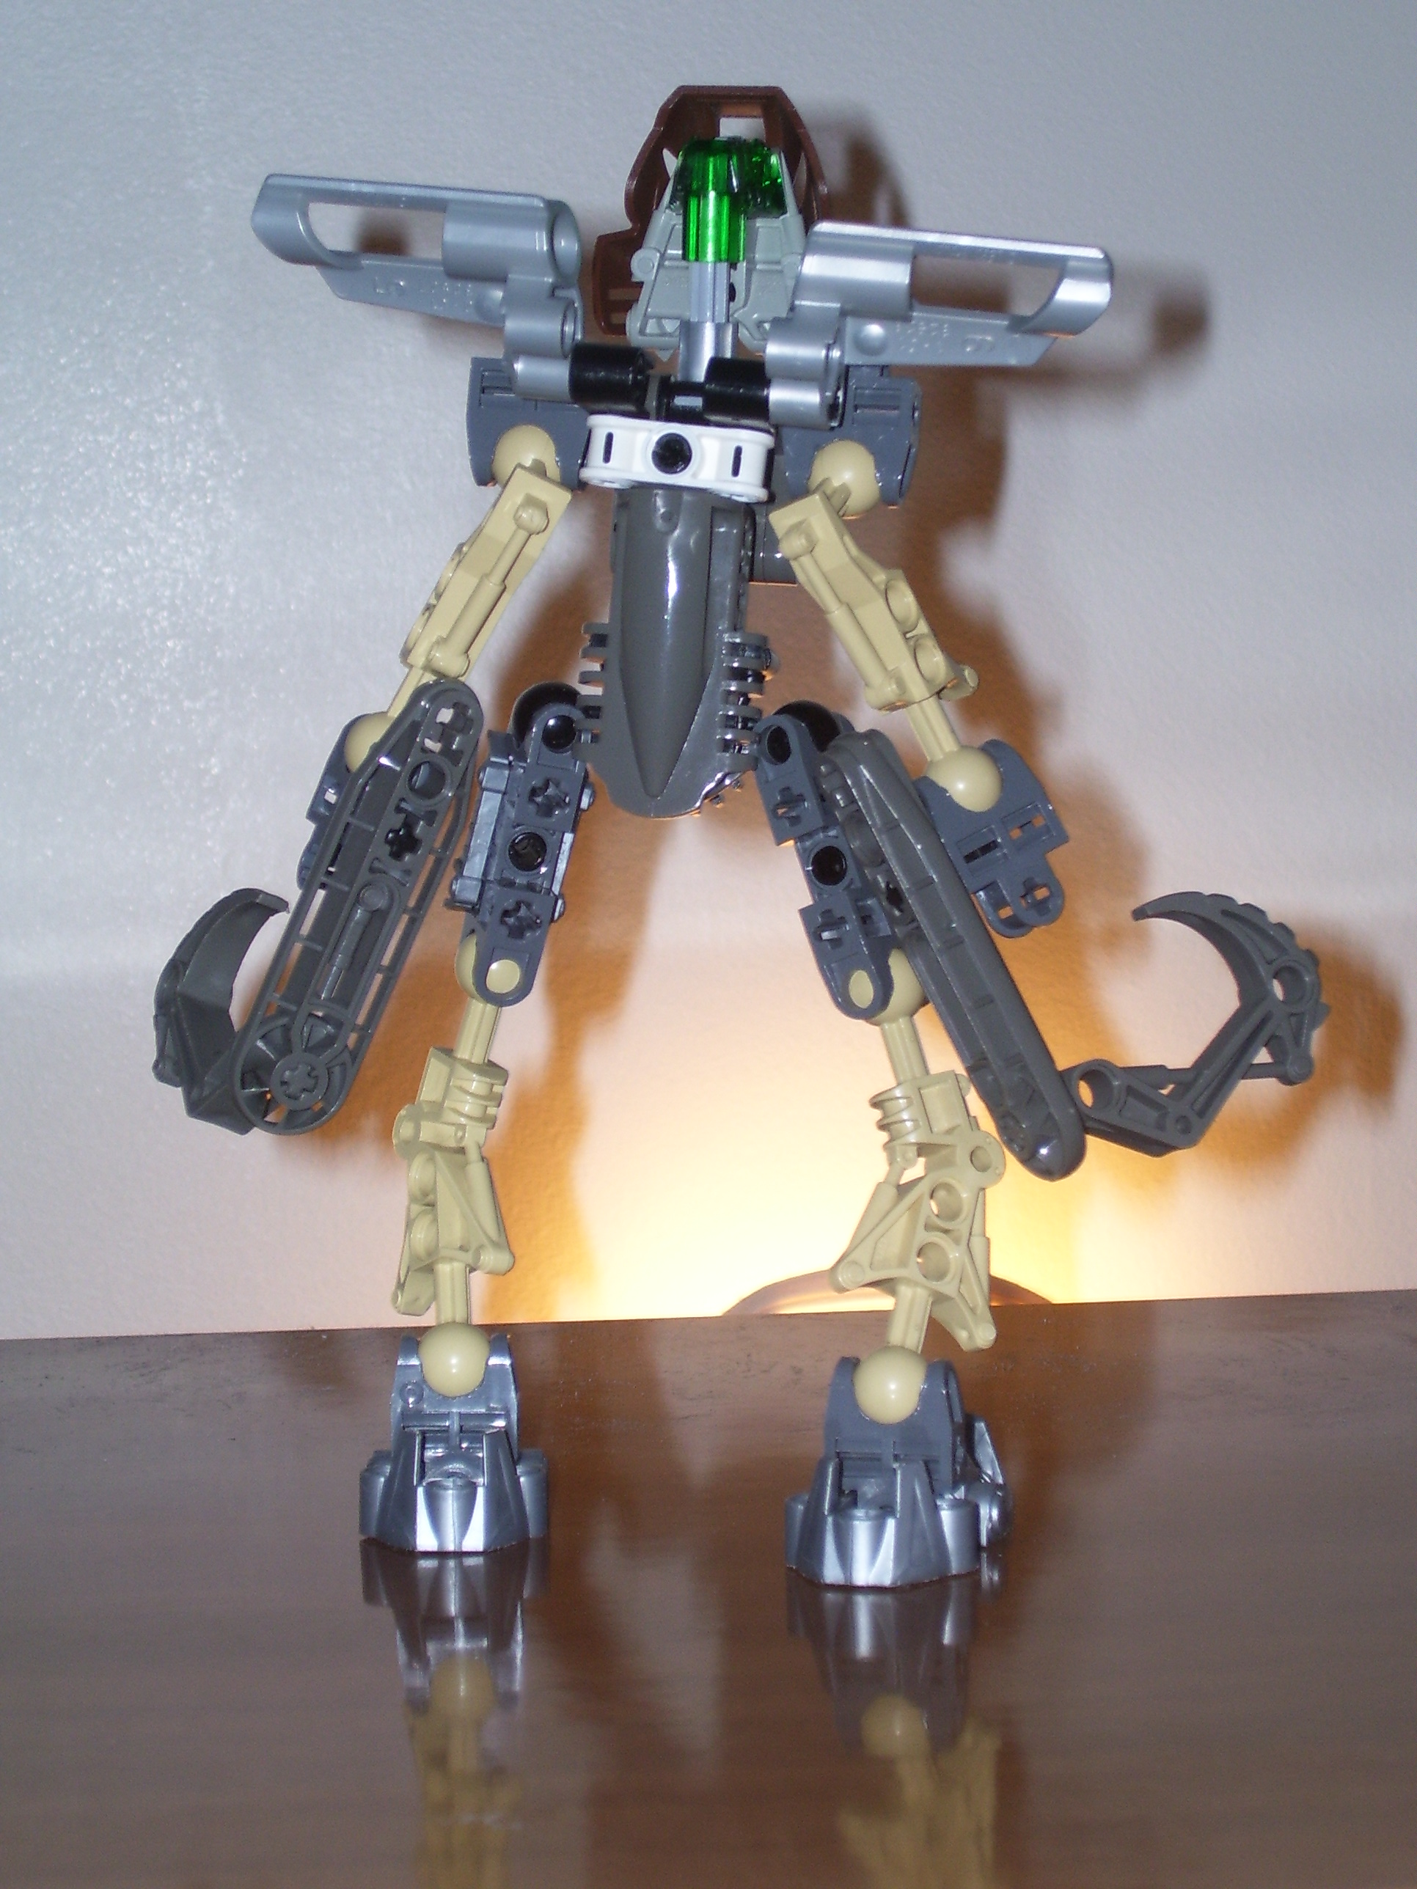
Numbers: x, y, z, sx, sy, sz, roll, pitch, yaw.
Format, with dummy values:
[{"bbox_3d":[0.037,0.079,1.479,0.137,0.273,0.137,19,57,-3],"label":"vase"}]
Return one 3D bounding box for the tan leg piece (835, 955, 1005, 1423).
[{"bbox_3d":[0.025,0.030,0.558,0.023,0.066,0.011,-16,25,-31],"label":"tan leg piece"}]

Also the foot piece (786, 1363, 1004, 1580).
[{"bbox_3d":[0.024,0.065,0.569,0.025,0.025,0.041,0,5,13],"label":"foot piece"}]

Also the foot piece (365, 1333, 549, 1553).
[{"bbox_3d":[-0.033,0.064,0.597,0.025,0.025,0.041,-1,5,-1],"label":"foot piece"}]

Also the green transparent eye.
[{"bbox_3d":[0.003,-0.095,0.573,0.015,0.015,0.016,0,5,8],"label":"green transparent eye"}]

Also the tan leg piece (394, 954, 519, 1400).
[{"bbox_3d":[-0.032,0.028,0.585,0.011,0.066,0.023,-14,31,-39],"label":"tan leg piece"}]

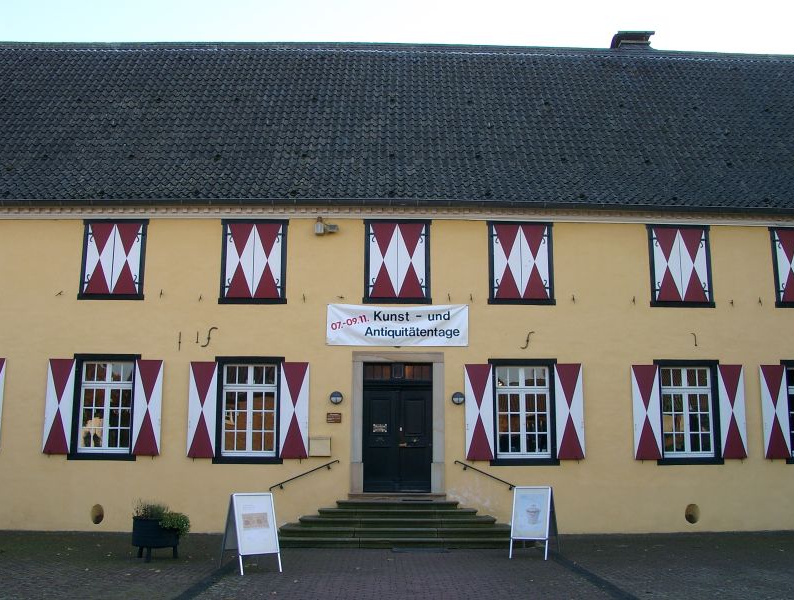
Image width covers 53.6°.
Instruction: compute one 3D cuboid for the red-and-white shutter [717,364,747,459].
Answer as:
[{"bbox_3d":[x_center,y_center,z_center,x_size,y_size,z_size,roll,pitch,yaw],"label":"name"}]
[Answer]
[{"bbox_3d":[6.979,2.321,16.311,0.523,1.922,0.060,0,-9,-1],"label":"red-and-white shutter"}]

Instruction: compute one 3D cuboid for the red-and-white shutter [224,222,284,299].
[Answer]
[{"bbox_3d":[-3.022,-0.832,16.668,1.158,1.607,0.060,0,-9,-1],"label":"red-and-white shutter"}]

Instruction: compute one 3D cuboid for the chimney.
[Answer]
[{"bbox_3d":[7.579,-8.078,25.313,1.172,0.720,0.950,1,-9,-1],"label":"chimney"}]

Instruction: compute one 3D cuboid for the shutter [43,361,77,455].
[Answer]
[{"bbox_3d":[-7.278,2.302,16.991,0.566,2.010,0.060,1,-9,-1],"label":"shutter"}]

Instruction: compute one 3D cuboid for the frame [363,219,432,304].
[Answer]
[{"bbox_3d":[0.017,-0.851,17.668,1.518,1.925,0.130,1,-9,-1],"label":"frame"}]

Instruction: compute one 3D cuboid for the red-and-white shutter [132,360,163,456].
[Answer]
[{"bbox_3d":[-5.380,2.329,17.016,0.582,2.030,0.060,1,-9,-1],"label":"red-and-white shutter"}]

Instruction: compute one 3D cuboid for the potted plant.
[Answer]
[{"bbox_3d":[-3.784,3.685,12.624,0.923,0.934,0.770,0,-9,-1],"label":"potted plant"}]

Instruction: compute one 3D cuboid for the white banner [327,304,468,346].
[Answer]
[{"bbox_3d":[0.028,0.538,16.492,2.972,0.865,0.040,0,-9,-1],"label":"white banner"}]

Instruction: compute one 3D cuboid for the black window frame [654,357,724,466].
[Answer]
[{"bbox_3d":[6.088,2.339,16.382,1.385,2.157,0.140,0,-9,-1],"label":"black window frame"}]

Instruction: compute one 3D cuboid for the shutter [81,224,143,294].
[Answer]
[{"bbox_3d":[-5.993,-0.875,16.620,1.140,1.508,0.060,0,-9,-1],"label":"shutter"}]

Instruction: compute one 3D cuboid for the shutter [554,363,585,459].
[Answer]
[{"bbox_3d":[3.589,2.321,16.282,0.571,1.973,0.050,0,-9,-1],"label":"shutter"}]

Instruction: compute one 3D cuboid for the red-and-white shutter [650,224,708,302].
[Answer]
[{"bbox_3d":[6.089,-0.740,16.858,1.116,1.565,0.050,0,-9,-1],"label":"red-and-white shutter"}]

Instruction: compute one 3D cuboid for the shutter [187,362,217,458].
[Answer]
[{"bbox_3d":[-3.976,2.257,16.116,0.567,1.950,0.060,0,-9,-1],"label":"shutter"}]

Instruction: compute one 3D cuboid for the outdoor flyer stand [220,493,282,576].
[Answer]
[{"bbox_3d":[-2.264,3.609,12.256,0.634,1.159,0.930,5,-10,-29],"label":"outdoor flyer stand"}]

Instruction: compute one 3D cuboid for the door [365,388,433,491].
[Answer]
[{"bbox_3d":[0.022,3.081,17.334,1.507,2.285,0.100,1,-9,-1],"label":"door"}]

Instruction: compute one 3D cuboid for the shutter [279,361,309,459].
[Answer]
[{"bbox_3d":[-2.111,2.271,16.177,0.566,1.963,0.050,0,-9,-1],"label":"shutter"}]

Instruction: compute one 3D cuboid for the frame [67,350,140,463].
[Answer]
[{"bbox_3d":[-5.994,2.201,16.141,1.377,2.158,0.150,0,-9,-1],"label":"frame"}]

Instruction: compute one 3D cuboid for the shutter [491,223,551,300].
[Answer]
[{"bbox_3d":[2.660,-0.817,16.772,1.172,1.602,0.060,0,-9,-1],"label":"shutter"}]

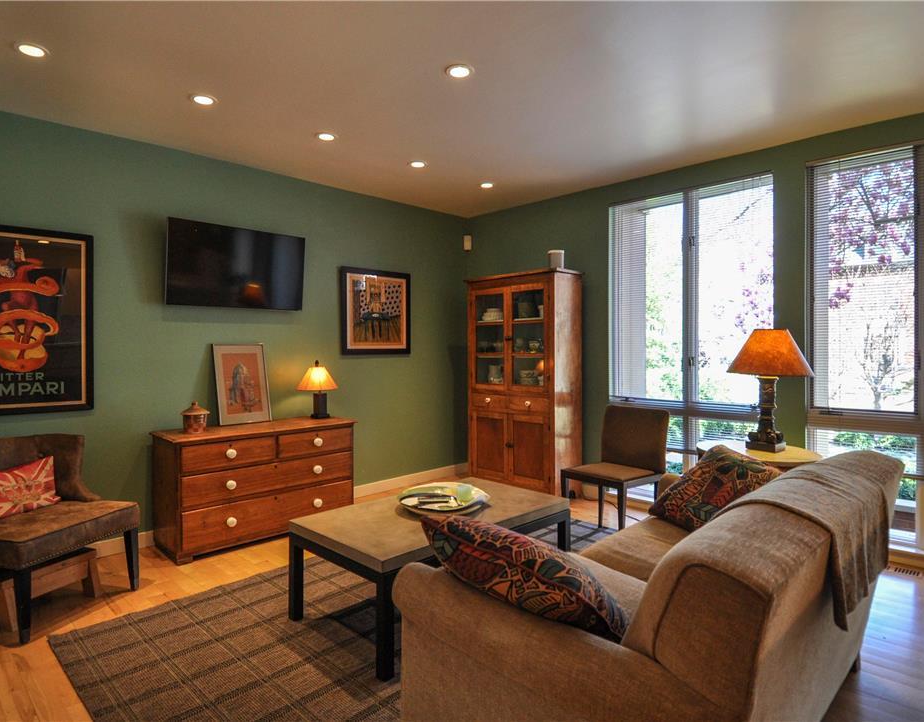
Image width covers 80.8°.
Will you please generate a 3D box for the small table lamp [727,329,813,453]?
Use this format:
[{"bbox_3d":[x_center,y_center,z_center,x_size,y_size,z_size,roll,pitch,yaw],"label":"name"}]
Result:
[{"bbox_3d":[1.816,0.161,3.202,0.480,0.695,0.480,-2,2,-44],"label":"small table lamp"}]

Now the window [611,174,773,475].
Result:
[{"bbox_3d":[1.704,-0.097,4.162,0.100,2.375,1.215,-1,1,-45],"label":"window"}]

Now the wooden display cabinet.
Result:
[{"bbox_3d":[0.546,0.218,4.946,0.419,1.950,1.031,-1,1,-45],"label":"wooden display cabinet"}]

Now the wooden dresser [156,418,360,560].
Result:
[{"bbox_3d":[-1.434,0.849,3.866,1.282,0.738,0.537,-1,1,-45],"label":"wooden dresser"}]

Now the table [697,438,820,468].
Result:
[{"bbox_3d":[1.681,0.833,3.125,0.595,0.640,0.676,-2,2,-44],"label":"table"}]

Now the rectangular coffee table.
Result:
[{"bbox_3d":[-0.119,0.958,2.693,1.207,0.444,0.718,-2,2,-44],"label":"rectangular coffee table"}]

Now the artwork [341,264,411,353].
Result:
[{"bbox_3d":[-0.730,-0.413,4.677,0.708,0.718,0.030,-2,2,-44],"label":"artwork"}]

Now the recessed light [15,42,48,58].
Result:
[{"bbox_3d":[-1.987,-1.433,2.510,0.130,0.030,0.130,-1,1,-45],"label":"recessed light"}]

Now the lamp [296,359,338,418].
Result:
[{"bbox_3d":[-1.078,0.207,4.095,0.299,0.415,0.299,-2,2,-44],"label":"lamp"}]

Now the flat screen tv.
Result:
[{"bbox_3d":[-1.624,-0.675,3.983,0.996,0.577,0.050,-1,7,-45],"label":"flat screen tv"}]

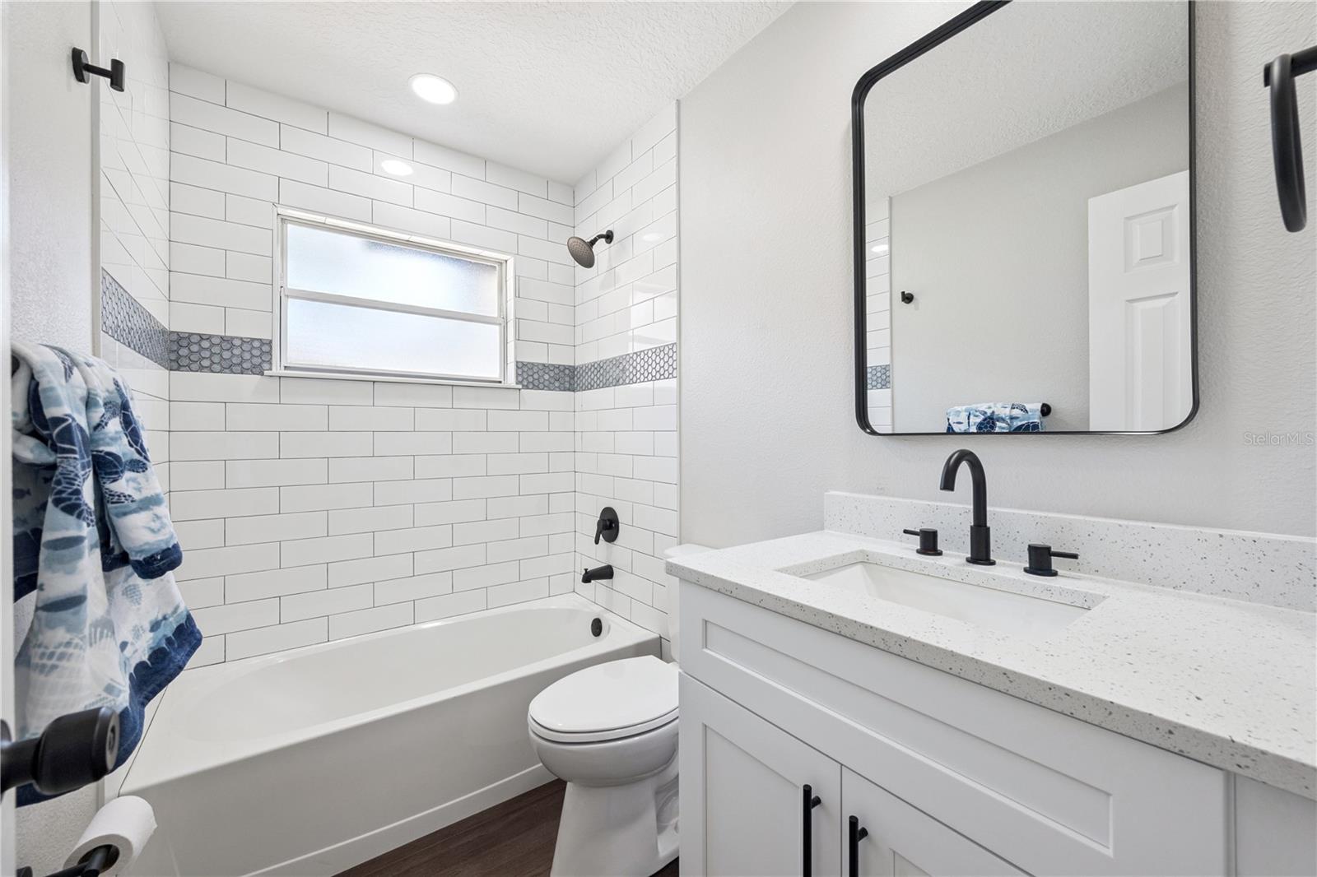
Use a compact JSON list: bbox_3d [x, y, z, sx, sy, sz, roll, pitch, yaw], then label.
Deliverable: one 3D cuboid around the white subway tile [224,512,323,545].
[{"bbox_3d":[-1.401,0.328,1.896,0.303,0.099,0.009,0,0,-36],"label":"white subway tile"}]

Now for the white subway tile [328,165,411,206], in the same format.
[{"bbox_3d":[-1.163,-1.022,2.080,0.301,0.099,0.009,0,0,-36],"label":"white subway tile"}]

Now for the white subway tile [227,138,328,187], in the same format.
[{"bbox_3d":[-1.404,-1.018,1.896,0.302,0.099,0.010,0,0,-36],"label":"white subway tile"}]

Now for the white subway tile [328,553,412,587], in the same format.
[{"bbox_3d":[-1.153,0.529,2.072,0.301,0.099,0.009,0,0,-36],"label":"white subway tile"}]

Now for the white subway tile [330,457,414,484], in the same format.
[{"bbox_3d":[-1.156,0.123,2.074,0.301,0.099,0.009,0,0,-36],"label":"white subway tile"}]

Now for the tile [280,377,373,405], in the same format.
[{"bbox_3d":[-1.277,-0.181,1.980,0.303,0.100,0.010,0,0,-37],"label":"tile"}]

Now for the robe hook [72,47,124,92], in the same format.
[{"bbox_3d":[-1.091,-0.720,1.003,0.065,0.057,0.055,0,0,-36],"label":"robe hook"}]

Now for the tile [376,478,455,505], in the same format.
[{"bbox_3d":[-1.034,0.224,2.166,0.303,0.100,0.010,0,0,-36],"label":"tile"}]

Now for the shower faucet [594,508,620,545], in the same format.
[{"bbox_3d":[-0.251,0.398,2.326,0.068,0.167,0.163,0,0,-37],"label":"shower faucet"}]

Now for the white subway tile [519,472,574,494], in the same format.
[{"bbox_3d":[-0.544,0.223,2.524,0.300,0.100,0.010,0,0,-37],"label":"white subway tile"}]

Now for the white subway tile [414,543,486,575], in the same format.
[{"bbox_3d":[-0.911,0.533,2.264,0.304,0.100,0.010,0,0,-36],"label":"white subway tile"}]

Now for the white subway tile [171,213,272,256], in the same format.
[{"bbox_3d":[-1.534,-0.716,1.807,0.274,0.099,0.009,0,0,-36],"label":"white subway tile"}]

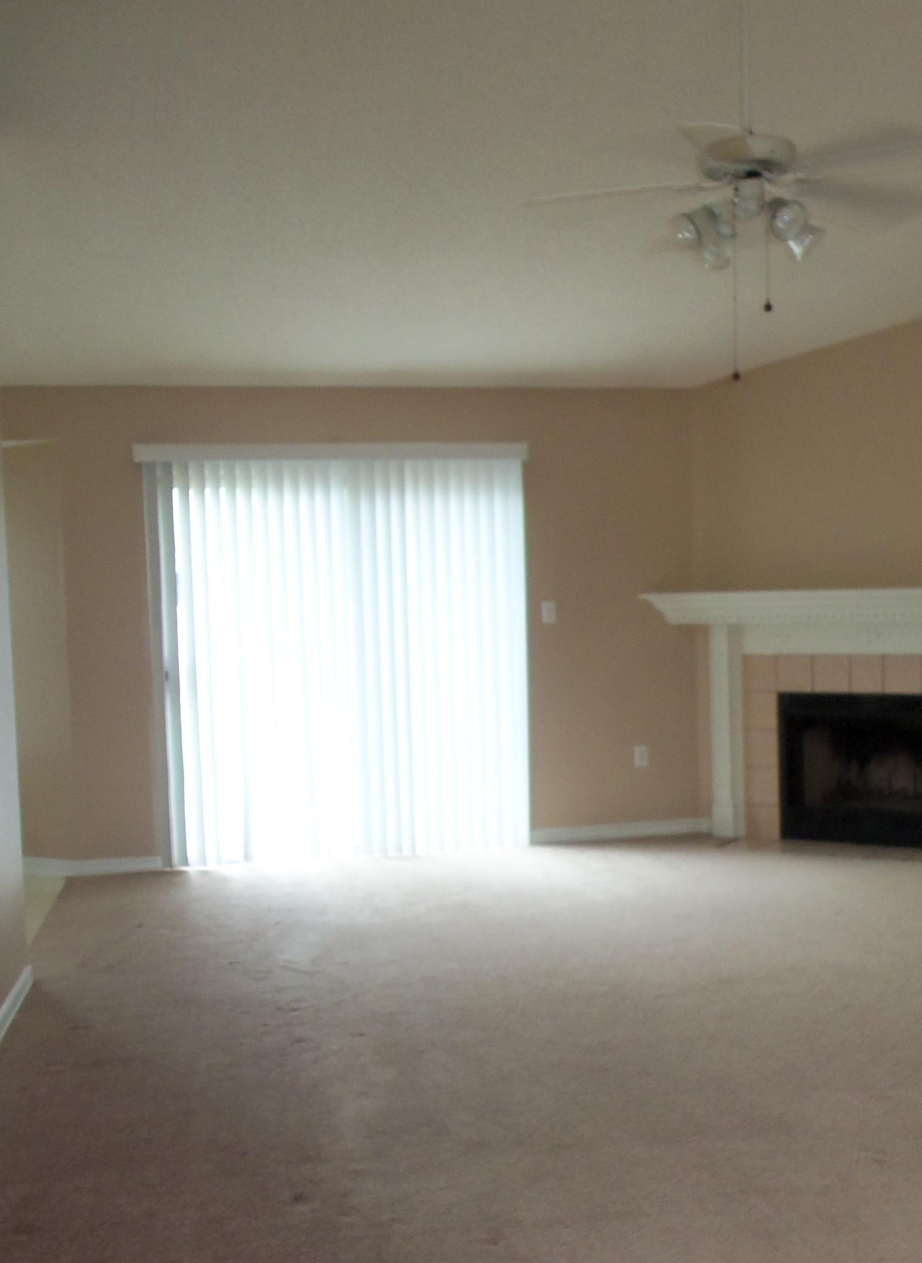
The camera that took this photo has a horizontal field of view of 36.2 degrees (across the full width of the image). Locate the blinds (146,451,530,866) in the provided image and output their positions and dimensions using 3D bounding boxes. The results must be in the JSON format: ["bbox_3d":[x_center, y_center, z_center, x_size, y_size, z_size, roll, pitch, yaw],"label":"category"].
[{"bbox_3d":[-0.609,0.099,7.188,1.900,2.080,0.120,-2,1,-9],"label":"blinds"}]

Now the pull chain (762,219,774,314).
[{"bbox_3d":[0.910,-1.086,4.190,0.024,0.285,0.024,-2,1,-9],"label":"pull chain"}]

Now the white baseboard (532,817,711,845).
[{"bbox_3d":[0.845,1.061,7.475,0.970,0.078,0.022,-2,1,-9],"label":"white baseboard"}]

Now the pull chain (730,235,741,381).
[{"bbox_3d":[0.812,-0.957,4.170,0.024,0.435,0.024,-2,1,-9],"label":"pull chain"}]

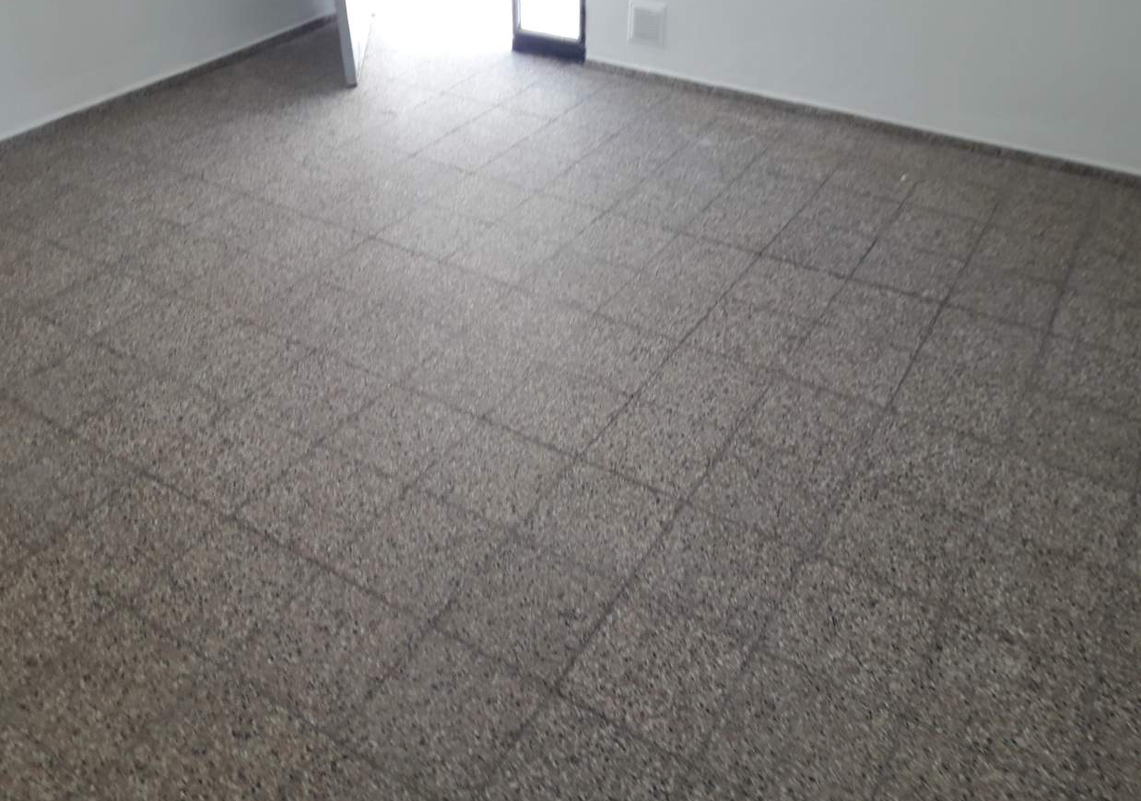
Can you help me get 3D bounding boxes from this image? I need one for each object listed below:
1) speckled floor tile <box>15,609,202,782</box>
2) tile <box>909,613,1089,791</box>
[{"bbox_3d":[-0.902,0.569,1.815,0.298,0.020,0.298,21,43,24],"label":"speckled floor tile"},{"bbox_3d":[0.842,0.579,1.813,0.295,0.020,0.295,21,43,24],"label":"tile"}]

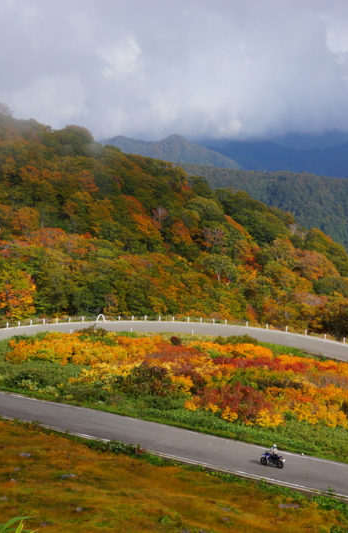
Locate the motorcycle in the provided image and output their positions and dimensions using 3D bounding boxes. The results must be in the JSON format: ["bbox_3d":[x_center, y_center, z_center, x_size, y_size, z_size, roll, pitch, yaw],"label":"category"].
[{"bbox_3d":[7.654,14.901,78.916,2.120,1.180,0.820,7,9,30],"label":"motorcycle"}]

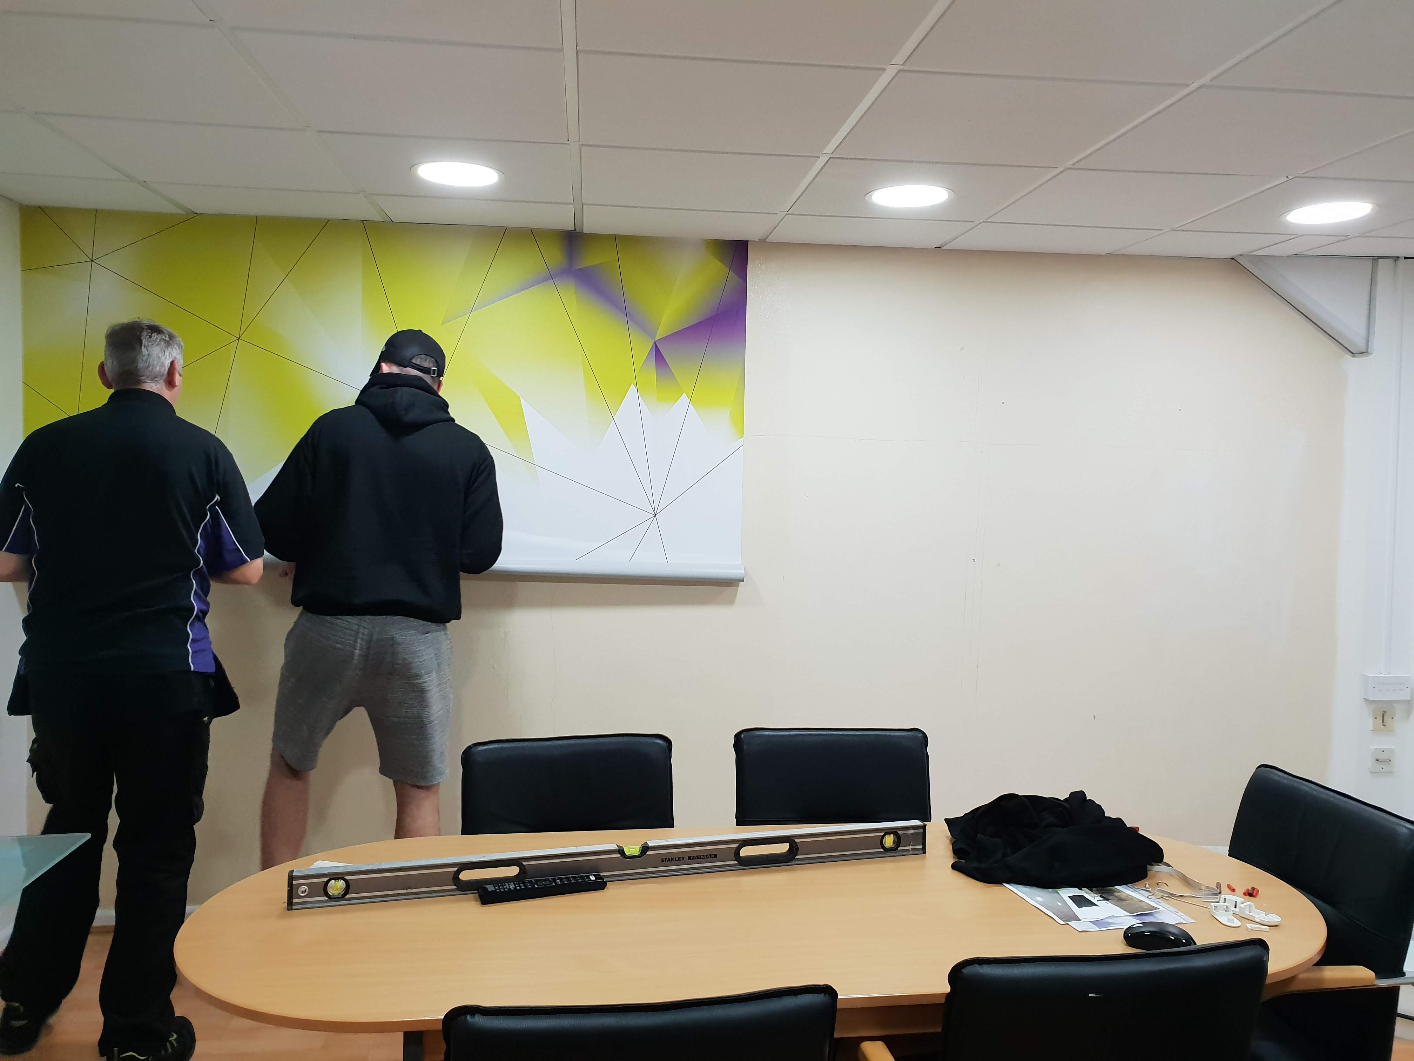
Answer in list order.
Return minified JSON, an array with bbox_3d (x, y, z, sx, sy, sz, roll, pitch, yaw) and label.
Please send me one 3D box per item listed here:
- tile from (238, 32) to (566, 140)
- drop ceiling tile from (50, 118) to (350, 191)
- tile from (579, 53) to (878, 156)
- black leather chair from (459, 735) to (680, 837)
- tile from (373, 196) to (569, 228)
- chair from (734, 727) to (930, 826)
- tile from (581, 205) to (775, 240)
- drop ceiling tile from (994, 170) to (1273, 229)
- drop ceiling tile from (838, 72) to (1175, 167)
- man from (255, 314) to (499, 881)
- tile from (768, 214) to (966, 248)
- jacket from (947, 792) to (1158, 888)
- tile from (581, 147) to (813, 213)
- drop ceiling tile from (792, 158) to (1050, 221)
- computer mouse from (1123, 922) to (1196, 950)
[{"bbox_3d":[-0.577,-0.902,2.181,0.595,0.020,0.595,1,4,-6],"label":"tile"},{"bbox_3d":[-1.235,-0.945,2.684,0.595,0.018,0.590,1,4,-6],"label":"drop ceiling tile"},{"bbox_3d":[0.020,-0.894,2.243,0.595,0.020,0.595,1,4,-6],"label":"tile"},{"bbox_3d":[-0.276,0.930,2.183,0.550,0.910,0.580,0,3,-12],"label":"black leather chair"},{"bbox_3d":[-0.691,-0.970,3.228,0.595,0.018,0.373,1,4,-6],"label":"tile"},{"bbox_3d":[0.311,0.935,2.285,0.550,0.910,0.580,1,3,-6],"label":"chair"},{"bbox_3d":[-0.094,-0.961,3.300,0.597,0.020,0.385,1,4,-6],"label":"tile"},{"bbox_3d":[1.150,-0.916,2.944,0.595,0.018,0.590,1,4,-6],"label":"drop ceiling tile"},{"bbox_3d":[0.618,-0.886,2.305,0.595,0.020,0.595,1,4,-6],"label":"drop ceiling tile"},{"bbox_3d":[-0.922,0.390,2.989,0.670,1.870,0.500,0,4,-14],"label":"man"},{"bbox_3d":[0.506,-0.953,3.363,0.597,0.020,0.385,1,4,-6],"label":"tile"},{"bbox_3d":[0.693,0.605,2.174,0.430,0.135,0.310,1,4,-6],"label":"jacket"},{"bbox_3d":[-0.042,-0.930,2.814,0.595,0.018,0.590,1,4,-6],"label":"tile"},{"bbox_3d":[0.554,-0.923,2.879,0.595,0.018,0.590,1,4,-6],"label":"drop ceiling tile"},{"bbox_3d":[0.754,0.668,1.759,0.110,0.036,0.064,2,4,22],"label":"computer mouse"}]

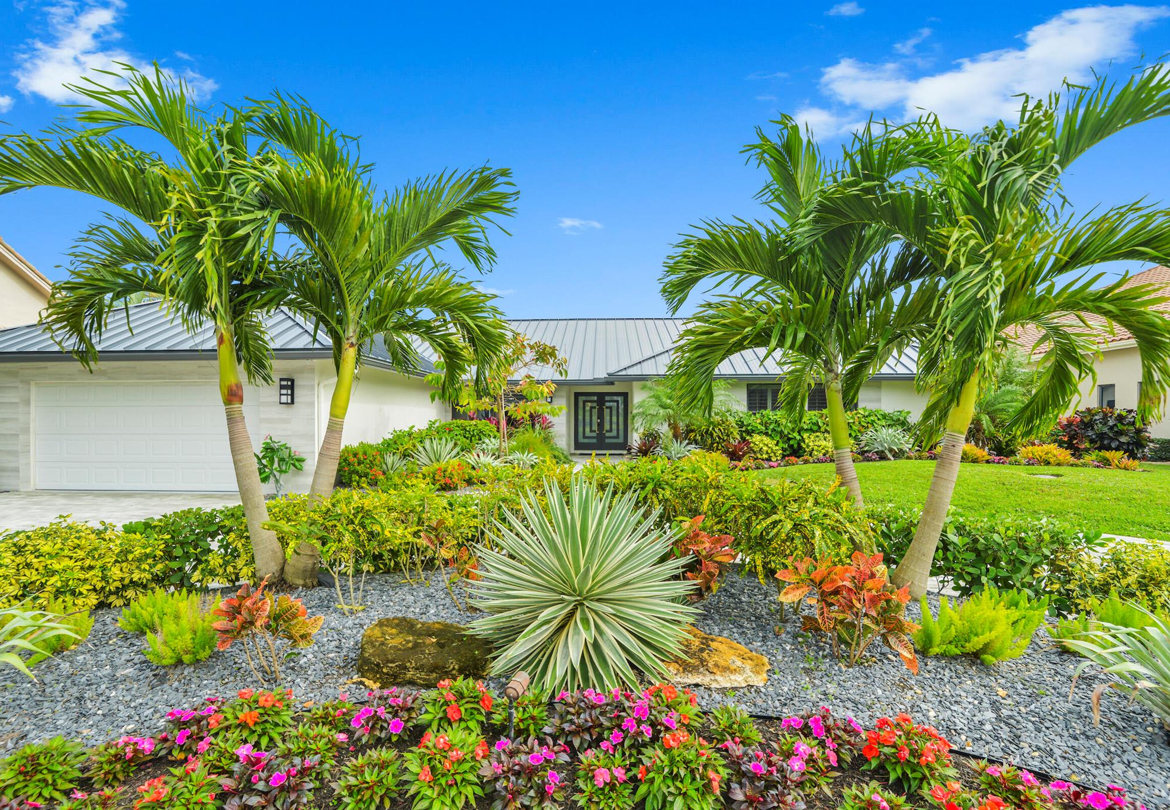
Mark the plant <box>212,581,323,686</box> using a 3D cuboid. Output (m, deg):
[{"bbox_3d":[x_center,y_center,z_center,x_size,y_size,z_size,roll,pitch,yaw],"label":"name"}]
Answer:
[{"bbox_3d":[-1.752,1.260,3.000,0.530,0.538,0.504,0,-1,-30],"label":"plant"}]

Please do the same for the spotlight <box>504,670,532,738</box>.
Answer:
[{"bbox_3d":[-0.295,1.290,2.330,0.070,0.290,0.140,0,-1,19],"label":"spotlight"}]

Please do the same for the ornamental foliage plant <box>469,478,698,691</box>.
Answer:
[{"bbox_3d":[-0.010,0.970,3.020,1.253,1.118,1.216,0,-1,0],"label":"ornamental foliage plant"}]

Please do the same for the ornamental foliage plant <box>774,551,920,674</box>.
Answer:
[{"bbox_3d":[1.535,1.207,3.200,0.770,0.648,0.693,0,-1,26],"label":"ornamental foliage plant"}]

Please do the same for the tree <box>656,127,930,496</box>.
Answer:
[{"bbox_3d":[1.789,-0.455,4.750,2.202,4.002,2.092,0,-1,22],"label":"tree"}]

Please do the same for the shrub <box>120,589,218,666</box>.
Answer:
[{"bbox_3d":[-2.556,1.342,3.330,0.486,0.381,0.534,0,-1,-38],"label":"shrub"}]

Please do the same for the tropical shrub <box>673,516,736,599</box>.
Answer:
[{"bbox_3d":[0.895,1.194,4.120,0.502,0.692,0.502,0,-1,12],"label":"tropical shrub"}]

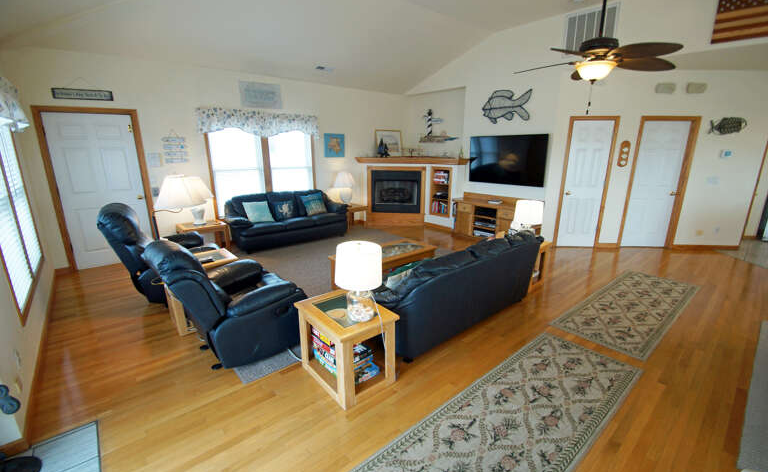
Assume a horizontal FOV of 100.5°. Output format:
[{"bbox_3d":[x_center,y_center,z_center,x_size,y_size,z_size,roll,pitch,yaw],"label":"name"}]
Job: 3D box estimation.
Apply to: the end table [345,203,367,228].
[{"bbox_3d":[-0.672,-0.356,6.702,0.460,0.500,0.530,-11,17,-37],"label":"end table"}]

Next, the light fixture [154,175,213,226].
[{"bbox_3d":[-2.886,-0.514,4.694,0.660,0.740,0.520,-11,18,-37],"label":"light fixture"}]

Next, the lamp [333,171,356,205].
[{"bbox_3d":[-0.824,-1.007,6.633,0.420,0.680,0.420,0,14,0],"label":"lamp"}]

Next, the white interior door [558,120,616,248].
[{"bbox_3d":[3.268,-0.797,5.218,0.617,2.030,0.040,0,14,0],"label":"white interior door"}]

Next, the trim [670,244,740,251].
[{"bbox_3d":[5.287,0.195,5.247,1.105,0.085,0.020,0,14,1],"label":"trim"}]

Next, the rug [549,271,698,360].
[{"bbox_3d":[2.653,0.704,3.371,2.330,0.010,0.685,-11,18,-37],"label":"rug"}]

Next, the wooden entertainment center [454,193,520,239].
[{"bbox_3d":[1.964,-0.332,5.972,0.410,0.790,1.500,-11,17,-37],"label":"wooden entertainment center"}]

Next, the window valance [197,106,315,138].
[{"bbox_3d":[-2.034,-1.899,5.493,2.020,0.400,0.100,-11,17,-37],"label":"window valance"}]

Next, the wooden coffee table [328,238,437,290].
[{"bbox_3d":[0.022,0.382,3.778,1.250,0.410,0.540,-11,17,-38],"label":"wooden coffee table"}]

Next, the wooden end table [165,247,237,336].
[{"bbox_3d":[-1.731,0.498,3.066,0.490,0.520,0.600,13,19,43],"label":"wooden end table"}]

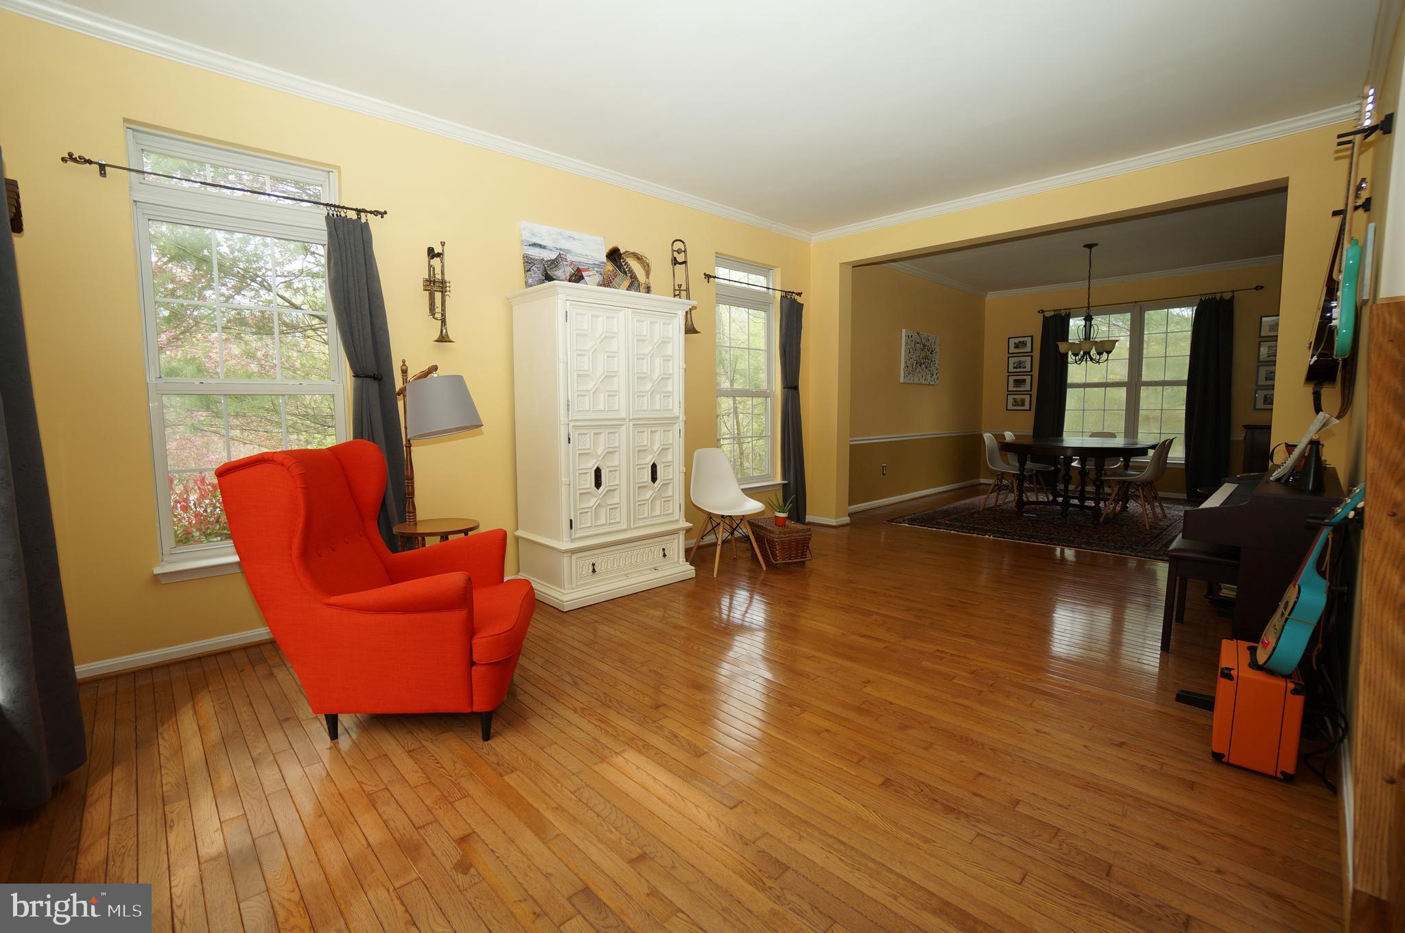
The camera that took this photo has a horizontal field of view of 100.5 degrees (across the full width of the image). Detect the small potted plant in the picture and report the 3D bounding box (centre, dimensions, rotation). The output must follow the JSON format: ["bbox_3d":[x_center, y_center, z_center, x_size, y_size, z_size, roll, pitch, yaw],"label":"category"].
[{"bbox_3d":[0.564,0.313,4.248,0.190,0.236,0.200,0,5,0],"label":"small potted plant"}]

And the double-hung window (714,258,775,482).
[{"bbox_3d":[0.388,-0.788,5.135,0.800,1.880,0.100,-6,8,-43],"label":"double-hung window"}]

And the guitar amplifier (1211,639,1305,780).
[{"bbox_3d":[1.784,0.769,1.894,0.190,0.295,0.320,4,7,40],"label":"guitar amplifier"}]

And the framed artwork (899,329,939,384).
[{"bbox_3d":[2.616,-1.292,7.018,0.860,0.600,0.040,-5,7,-43],"label":"framed artwork"}]

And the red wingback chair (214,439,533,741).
[{"bbox_3d":[-1.116,0.397,2.245,0.950,1.000,0.820,-1,6,-10],"label":"red wingback chair"}]

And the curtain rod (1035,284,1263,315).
[{"bbox_3d":[5.272,-2.005,7.095,0.090,0.060,2.240,-5,7,-43],"label":"curtain rod"}]

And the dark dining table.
[{"bbox_3d":[3.996,0.111,6.093,2.000,0.750,1.100,-6,8,-43],"label":"dark dining table"}]

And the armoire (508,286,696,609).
[{"bbox_3d":[-0.600,-0.143,3.688,0.975,1.775,0.570,-5,7,-43],"label":"armoire"}]

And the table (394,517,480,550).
[{"bbox_3d":[-1.342,0.566,2.987,0.410,0.520,0.410,-6,8,-43],"label":"table"}]

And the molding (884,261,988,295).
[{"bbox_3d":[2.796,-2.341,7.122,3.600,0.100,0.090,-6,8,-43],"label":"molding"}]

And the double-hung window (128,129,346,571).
[{"bbox_3d":[-2.134,-0.520,2.788,0.790,1.880,0.100,-6,8,-43],"label":"double-hung window"}]

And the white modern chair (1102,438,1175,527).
[{"bbox_3d":[4.076,0.136,5.503,0.480,0.820,0.530,-5,7,-43],"label":"white modern chair"}]

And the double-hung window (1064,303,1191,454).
[{"bbox_3d":[5.345,-1.031,7.289,0.110,1.870,1.600,-6,8,-43],"label":"double-hung window"}]

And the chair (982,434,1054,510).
[{"bbox_3d":[3.250,0.062,6.170,0.465,0.820,0.540,-5,7,-42],"label":"chair"}]

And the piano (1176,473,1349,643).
[{"bbox_3d":[2.375,0.437,2.464,1.360,0.810,0.405,-5,7,-43],"label":"piano"}]

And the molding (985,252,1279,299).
[{"bbox_3d":[5.220,-2.318,7.177,0.080,0.090,3.350,-5,7,-43],"label":"molding"}]

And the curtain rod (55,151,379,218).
[{"bbox_3d":[-2.049,-1.239,2.636,1.150,0.060,0.090,-6,8,-43],"label":"curtain rod"}]

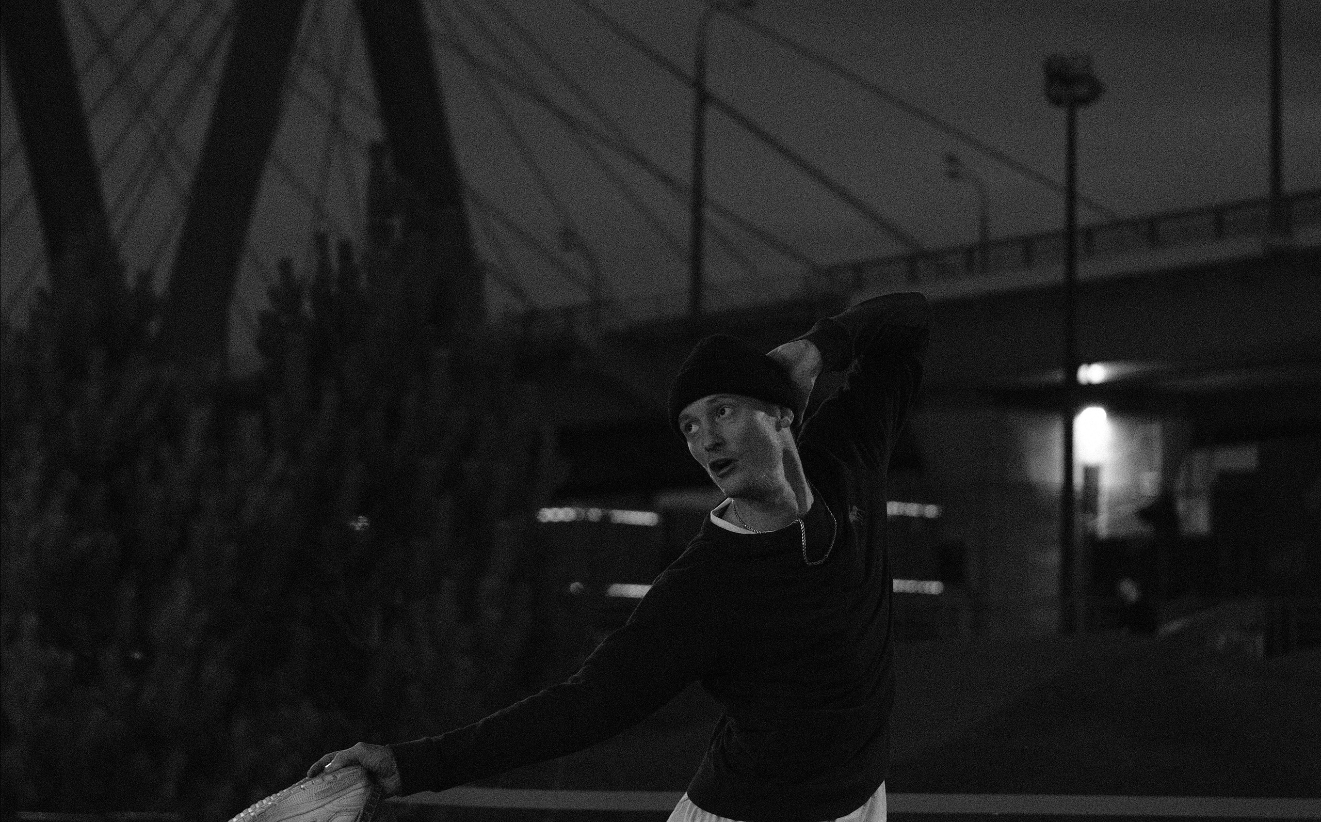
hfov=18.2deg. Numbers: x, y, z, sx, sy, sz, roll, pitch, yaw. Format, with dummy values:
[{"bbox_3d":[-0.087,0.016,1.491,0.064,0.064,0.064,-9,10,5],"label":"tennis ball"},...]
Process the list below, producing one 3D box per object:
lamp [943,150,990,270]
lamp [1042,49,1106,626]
[{"bbox_3d":[15.373,-6.903,208.000,2.600,12.500,0.900,4,-5,-36],"label":"lamp"},{"bbox_3d":[6.487,-1.036,65.000,0.950,9.300,0.950,1,-4,0],"label":"lamp"}]

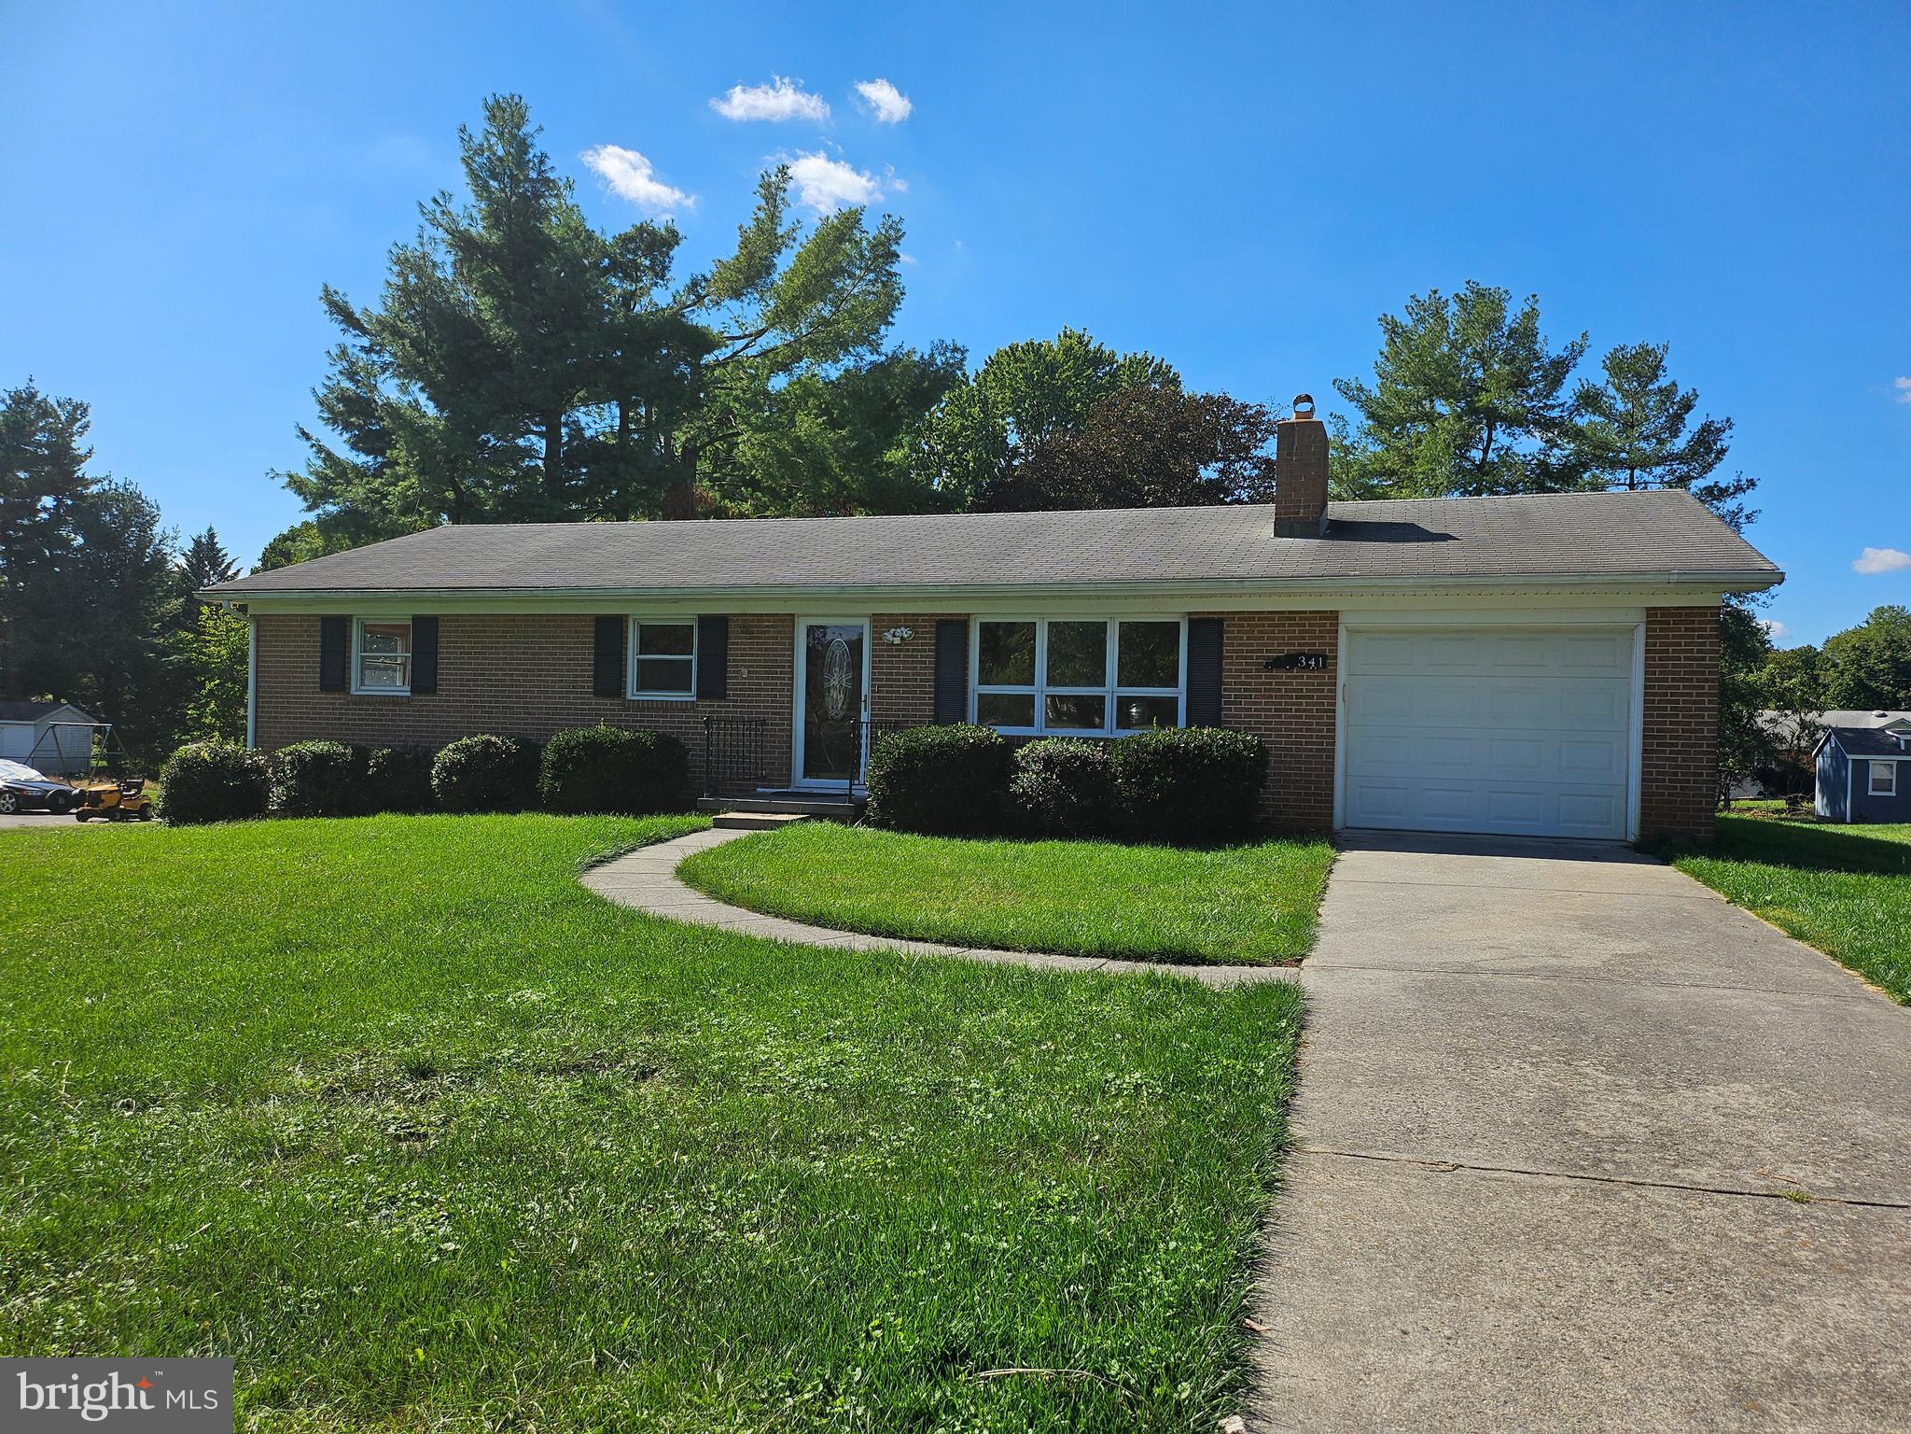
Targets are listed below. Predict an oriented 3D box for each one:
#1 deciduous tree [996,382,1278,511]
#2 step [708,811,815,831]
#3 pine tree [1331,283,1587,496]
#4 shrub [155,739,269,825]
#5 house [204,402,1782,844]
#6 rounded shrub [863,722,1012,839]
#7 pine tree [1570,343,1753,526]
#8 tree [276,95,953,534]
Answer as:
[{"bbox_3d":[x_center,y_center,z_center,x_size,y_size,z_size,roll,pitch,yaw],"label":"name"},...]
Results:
[{"bbox_3d":[4.707,-3.334,35.002,7.424,11.039,7.300,1,0,0],"label":"deciduous tree"},{"bbox_3d":[-2.093,1.151,14.329,0.950,0.130,0.460,1,0,18],"label":"step"},{"bbox_3d":[14.355,-5.070,38.002,6.884,14.736,7.200,1,0,0],"label":"pine tree"},{"bbox_3d":[-9.930,0.840,17.718,1.450,1.150,1.350,1,0,18],"label":"shrub"},{"bbox_3d":[0.075,-1.329,19.843,19.200,5.100,9.500,1,0,18],"label":"house"},{"bbox_3d":[-0.184,0.649,14.332,1.550,1.160,1.400,1,0,18],"label":"rounded shrub"},{"bbox_3d":[19.655,-4.035,37.002,4.561,12.901,5.000,1,0,0],"label":"pine tree"},{"bbox_3d":[-10.123,-8.175,39.002,19.320,20.255,14.000,1,0,0],"label":"tree"}]

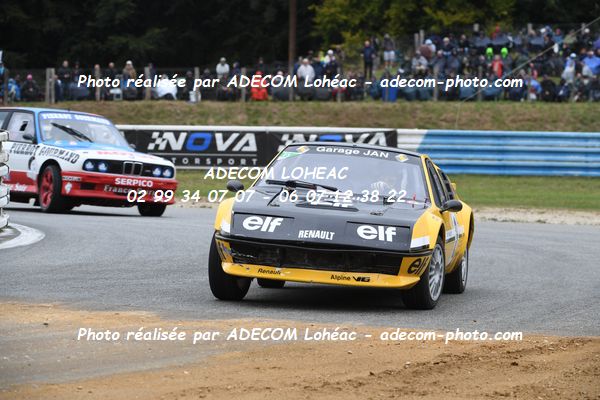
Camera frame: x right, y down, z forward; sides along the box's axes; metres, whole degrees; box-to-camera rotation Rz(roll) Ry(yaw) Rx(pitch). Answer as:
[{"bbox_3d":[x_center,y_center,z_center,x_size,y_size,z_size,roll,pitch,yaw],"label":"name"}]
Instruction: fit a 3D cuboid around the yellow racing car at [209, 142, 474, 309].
[{"bbox_3d":[0.385,0.178,26.557,1.770,1.200,4.240,3,1,9],"label":"yellow racing car"}]

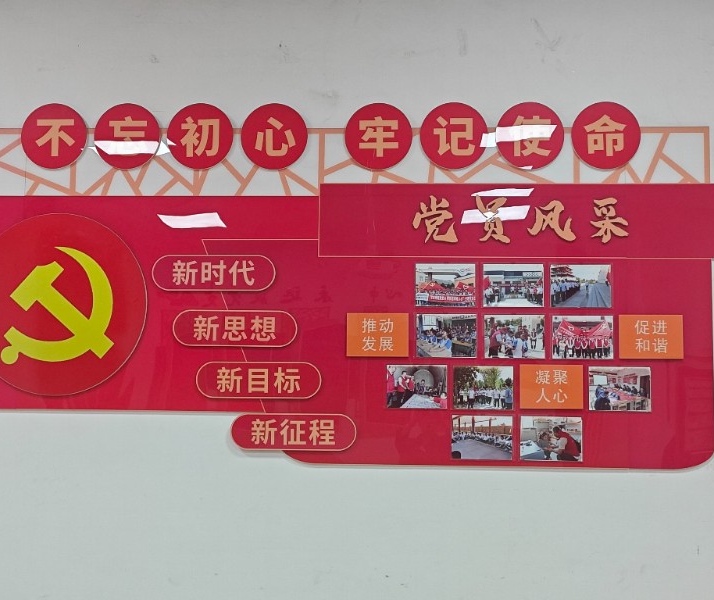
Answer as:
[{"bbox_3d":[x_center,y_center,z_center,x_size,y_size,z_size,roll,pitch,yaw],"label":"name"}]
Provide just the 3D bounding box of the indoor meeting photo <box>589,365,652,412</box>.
[{"bbox_3d":[0.993,0.337,2.005,0.228,0.164,0.008,0,-2,1],"label":"indoor meeting photo"}]

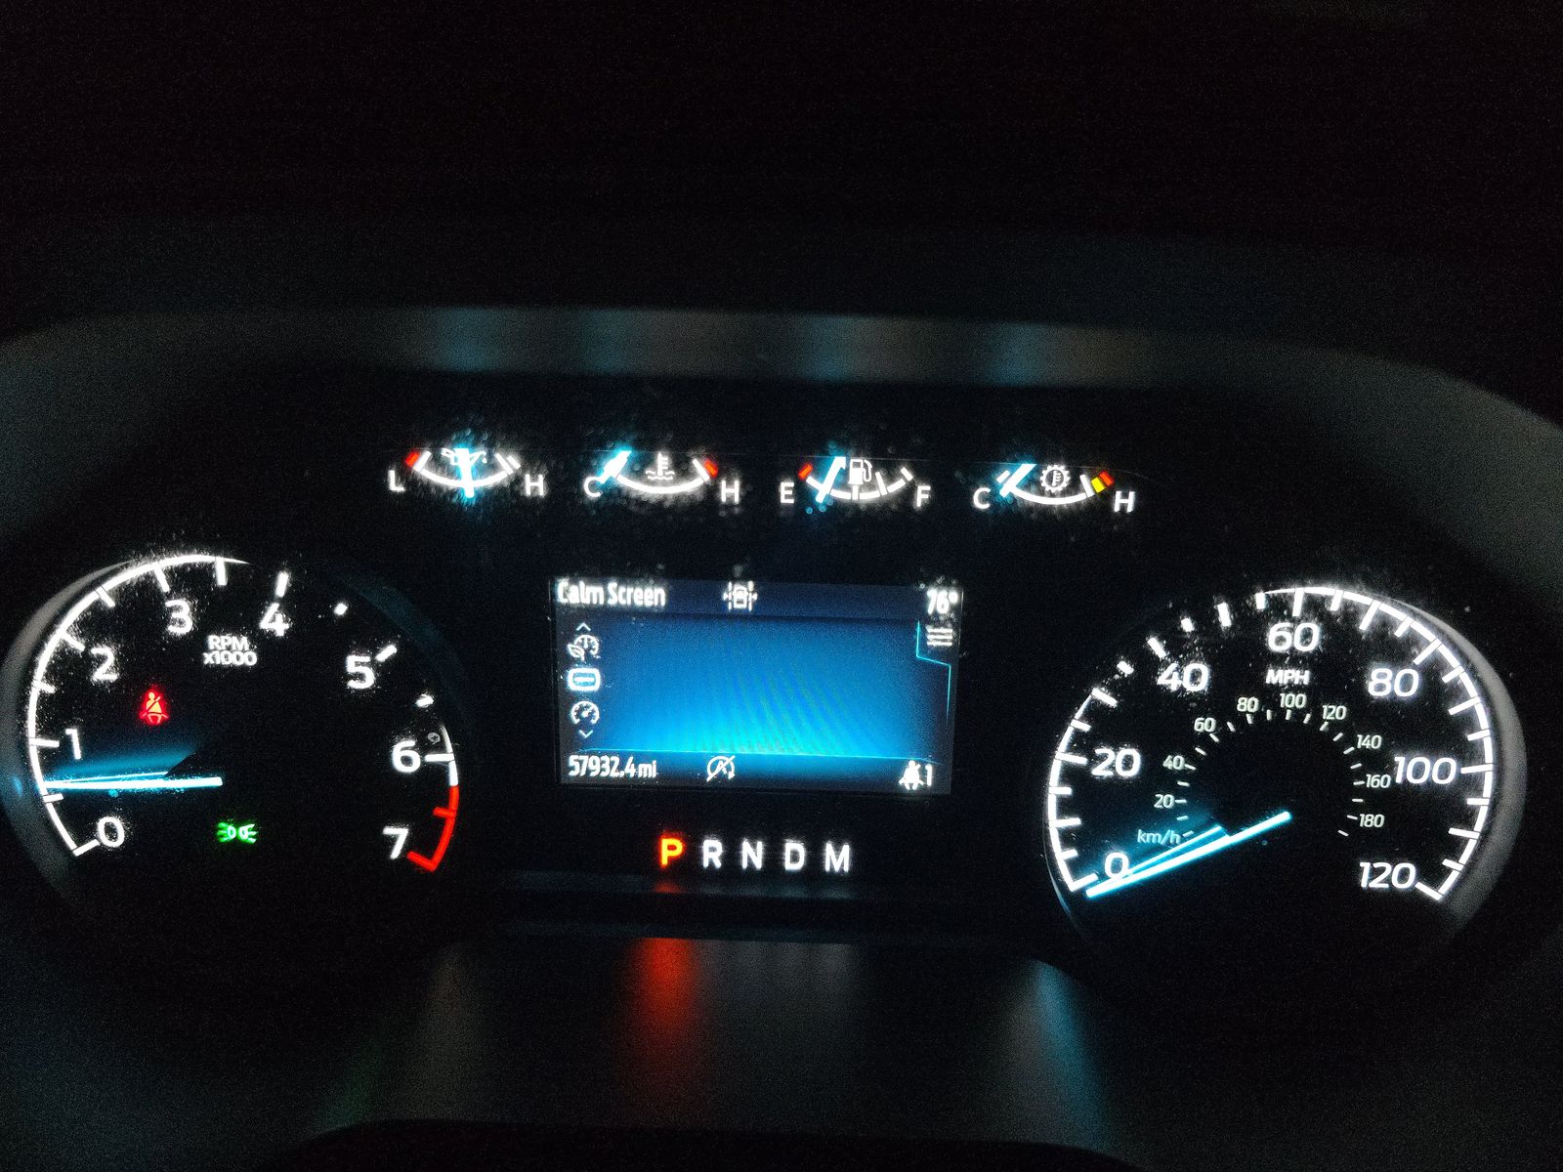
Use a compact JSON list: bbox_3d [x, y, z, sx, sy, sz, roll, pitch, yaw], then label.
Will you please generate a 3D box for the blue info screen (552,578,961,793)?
[{"bbox_3d":[-0.006,0.023,0.249,0.095,0.052,0.010,1,14,0],"label":"blue info screen"}]

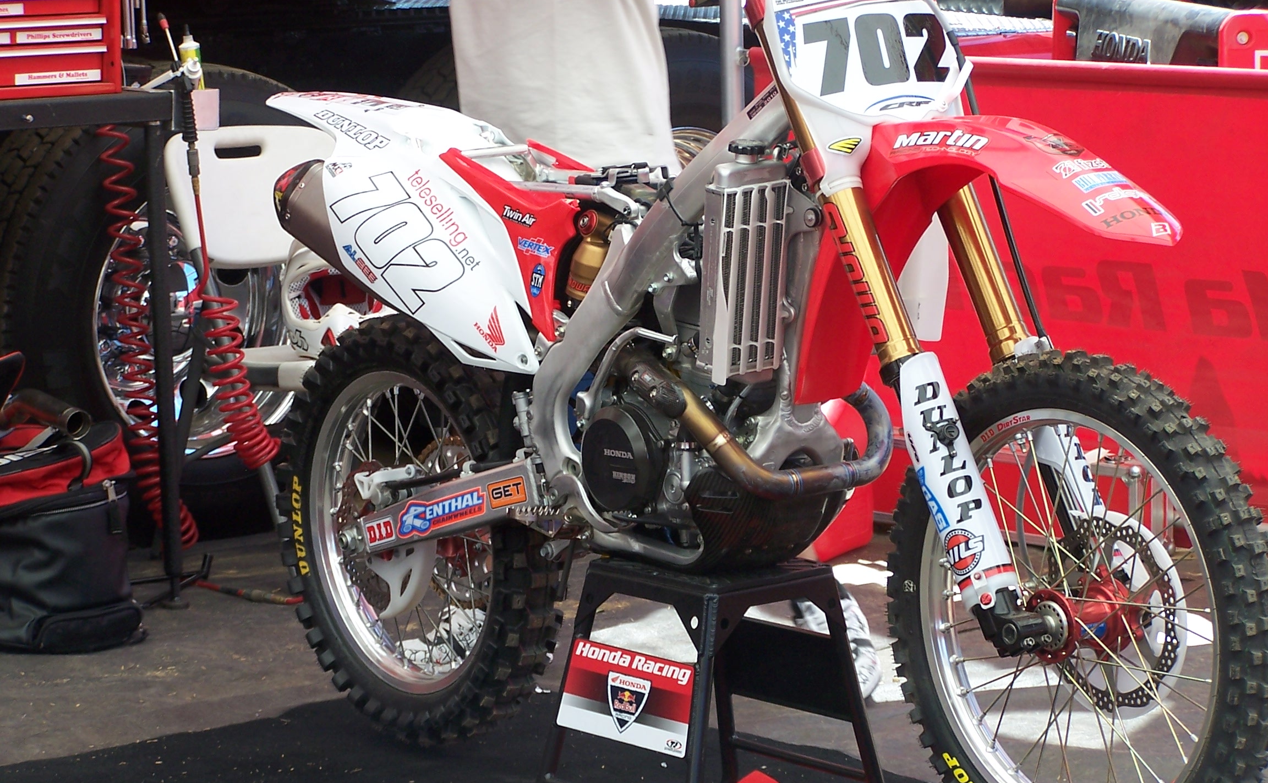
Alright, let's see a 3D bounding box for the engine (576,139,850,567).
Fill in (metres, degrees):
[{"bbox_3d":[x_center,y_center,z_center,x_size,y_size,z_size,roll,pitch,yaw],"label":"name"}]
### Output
[{"bbox_3d":[0.145,-0.067,6.045,0.320,0.590,0.400,-8,13,-38],"label":"engine"}]

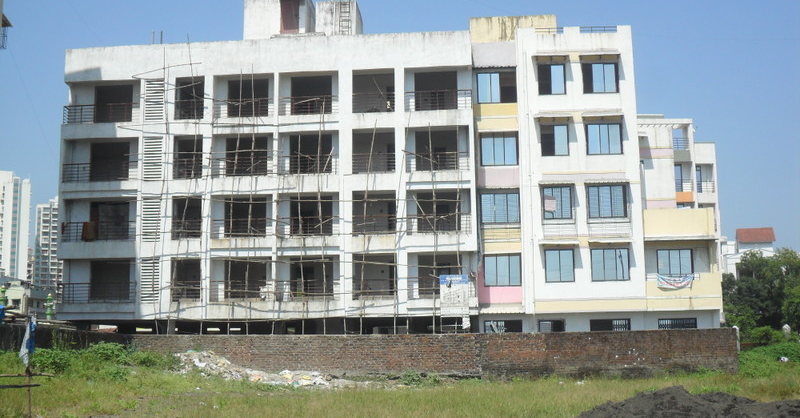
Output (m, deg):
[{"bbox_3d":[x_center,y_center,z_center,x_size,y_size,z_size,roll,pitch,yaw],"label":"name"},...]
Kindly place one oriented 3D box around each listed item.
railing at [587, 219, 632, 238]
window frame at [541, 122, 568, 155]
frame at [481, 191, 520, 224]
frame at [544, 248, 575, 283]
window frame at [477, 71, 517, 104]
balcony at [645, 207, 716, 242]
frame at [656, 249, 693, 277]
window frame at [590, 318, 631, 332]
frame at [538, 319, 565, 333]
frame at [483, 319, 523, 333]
[{"bbox_3d":[9.653,0.955,46.801,2.066,0.764,0.350,-1,-8,4],"label":"railing"},{"bbox_3d":[7.298,-3.215,47.803,1.281,1.494,0.150,-1,-8,4],"label":"window frame"},{"bbox_3d":[4.806,0.000,48.484,1.869,1.492,0.150,-1,-8,4],"label":"frame"},{"bbox_3d":[7.403,2.633,46.979,1.304,1.527,0.150,-1,-8,4],"label":"frame"},{"bbox_3d":[4.742,-5.867,49.308,1.882,1.542,0.150,-1,-8,4],"label":"window frame"},{"bbox_3d":[12.899,0.800,47.273,3.270,1.550,1.200,-1,-8,4],"label":"balcony"},{"bbox_3d":[12.964,2.628,47.823,1.686,1.450,0.150,-1,-8,4],"label":"frame"},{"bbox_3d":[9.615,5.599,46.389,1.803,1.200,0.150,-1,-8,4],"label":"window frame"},{"bbox_3d":[7.047,5.740,47.038,1.246,1.200,0.120,-1,-9,3],"label":"frame"},{"bbox_3d":[4.814,5.772,47.158,1.751,1.200,0.120,-1,-9,3],"label":"frame"}]

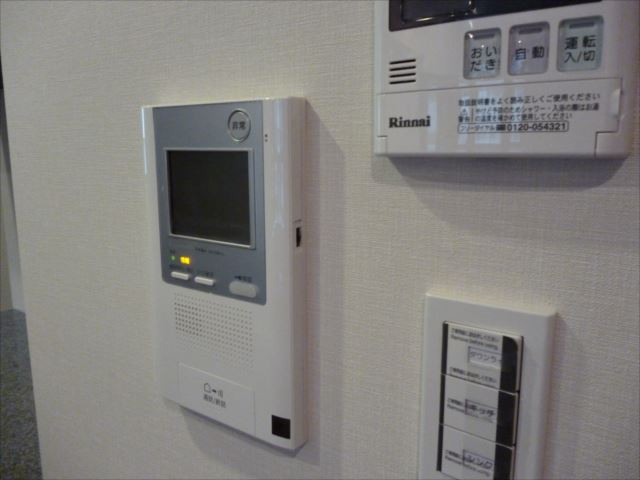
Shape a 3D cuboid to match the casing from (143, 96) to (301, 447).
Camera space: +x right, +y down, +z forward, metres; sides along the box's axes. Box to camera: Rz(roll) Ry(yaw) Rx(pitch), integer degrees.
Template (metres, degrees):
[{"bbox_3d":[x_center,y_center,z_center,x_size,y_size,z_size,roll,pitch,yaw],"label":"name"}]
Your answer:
[{"bbox_3d":[-0.078,0.022,0.402,0.154,0.249,0.019,7,12,35],"label":"casing"}]

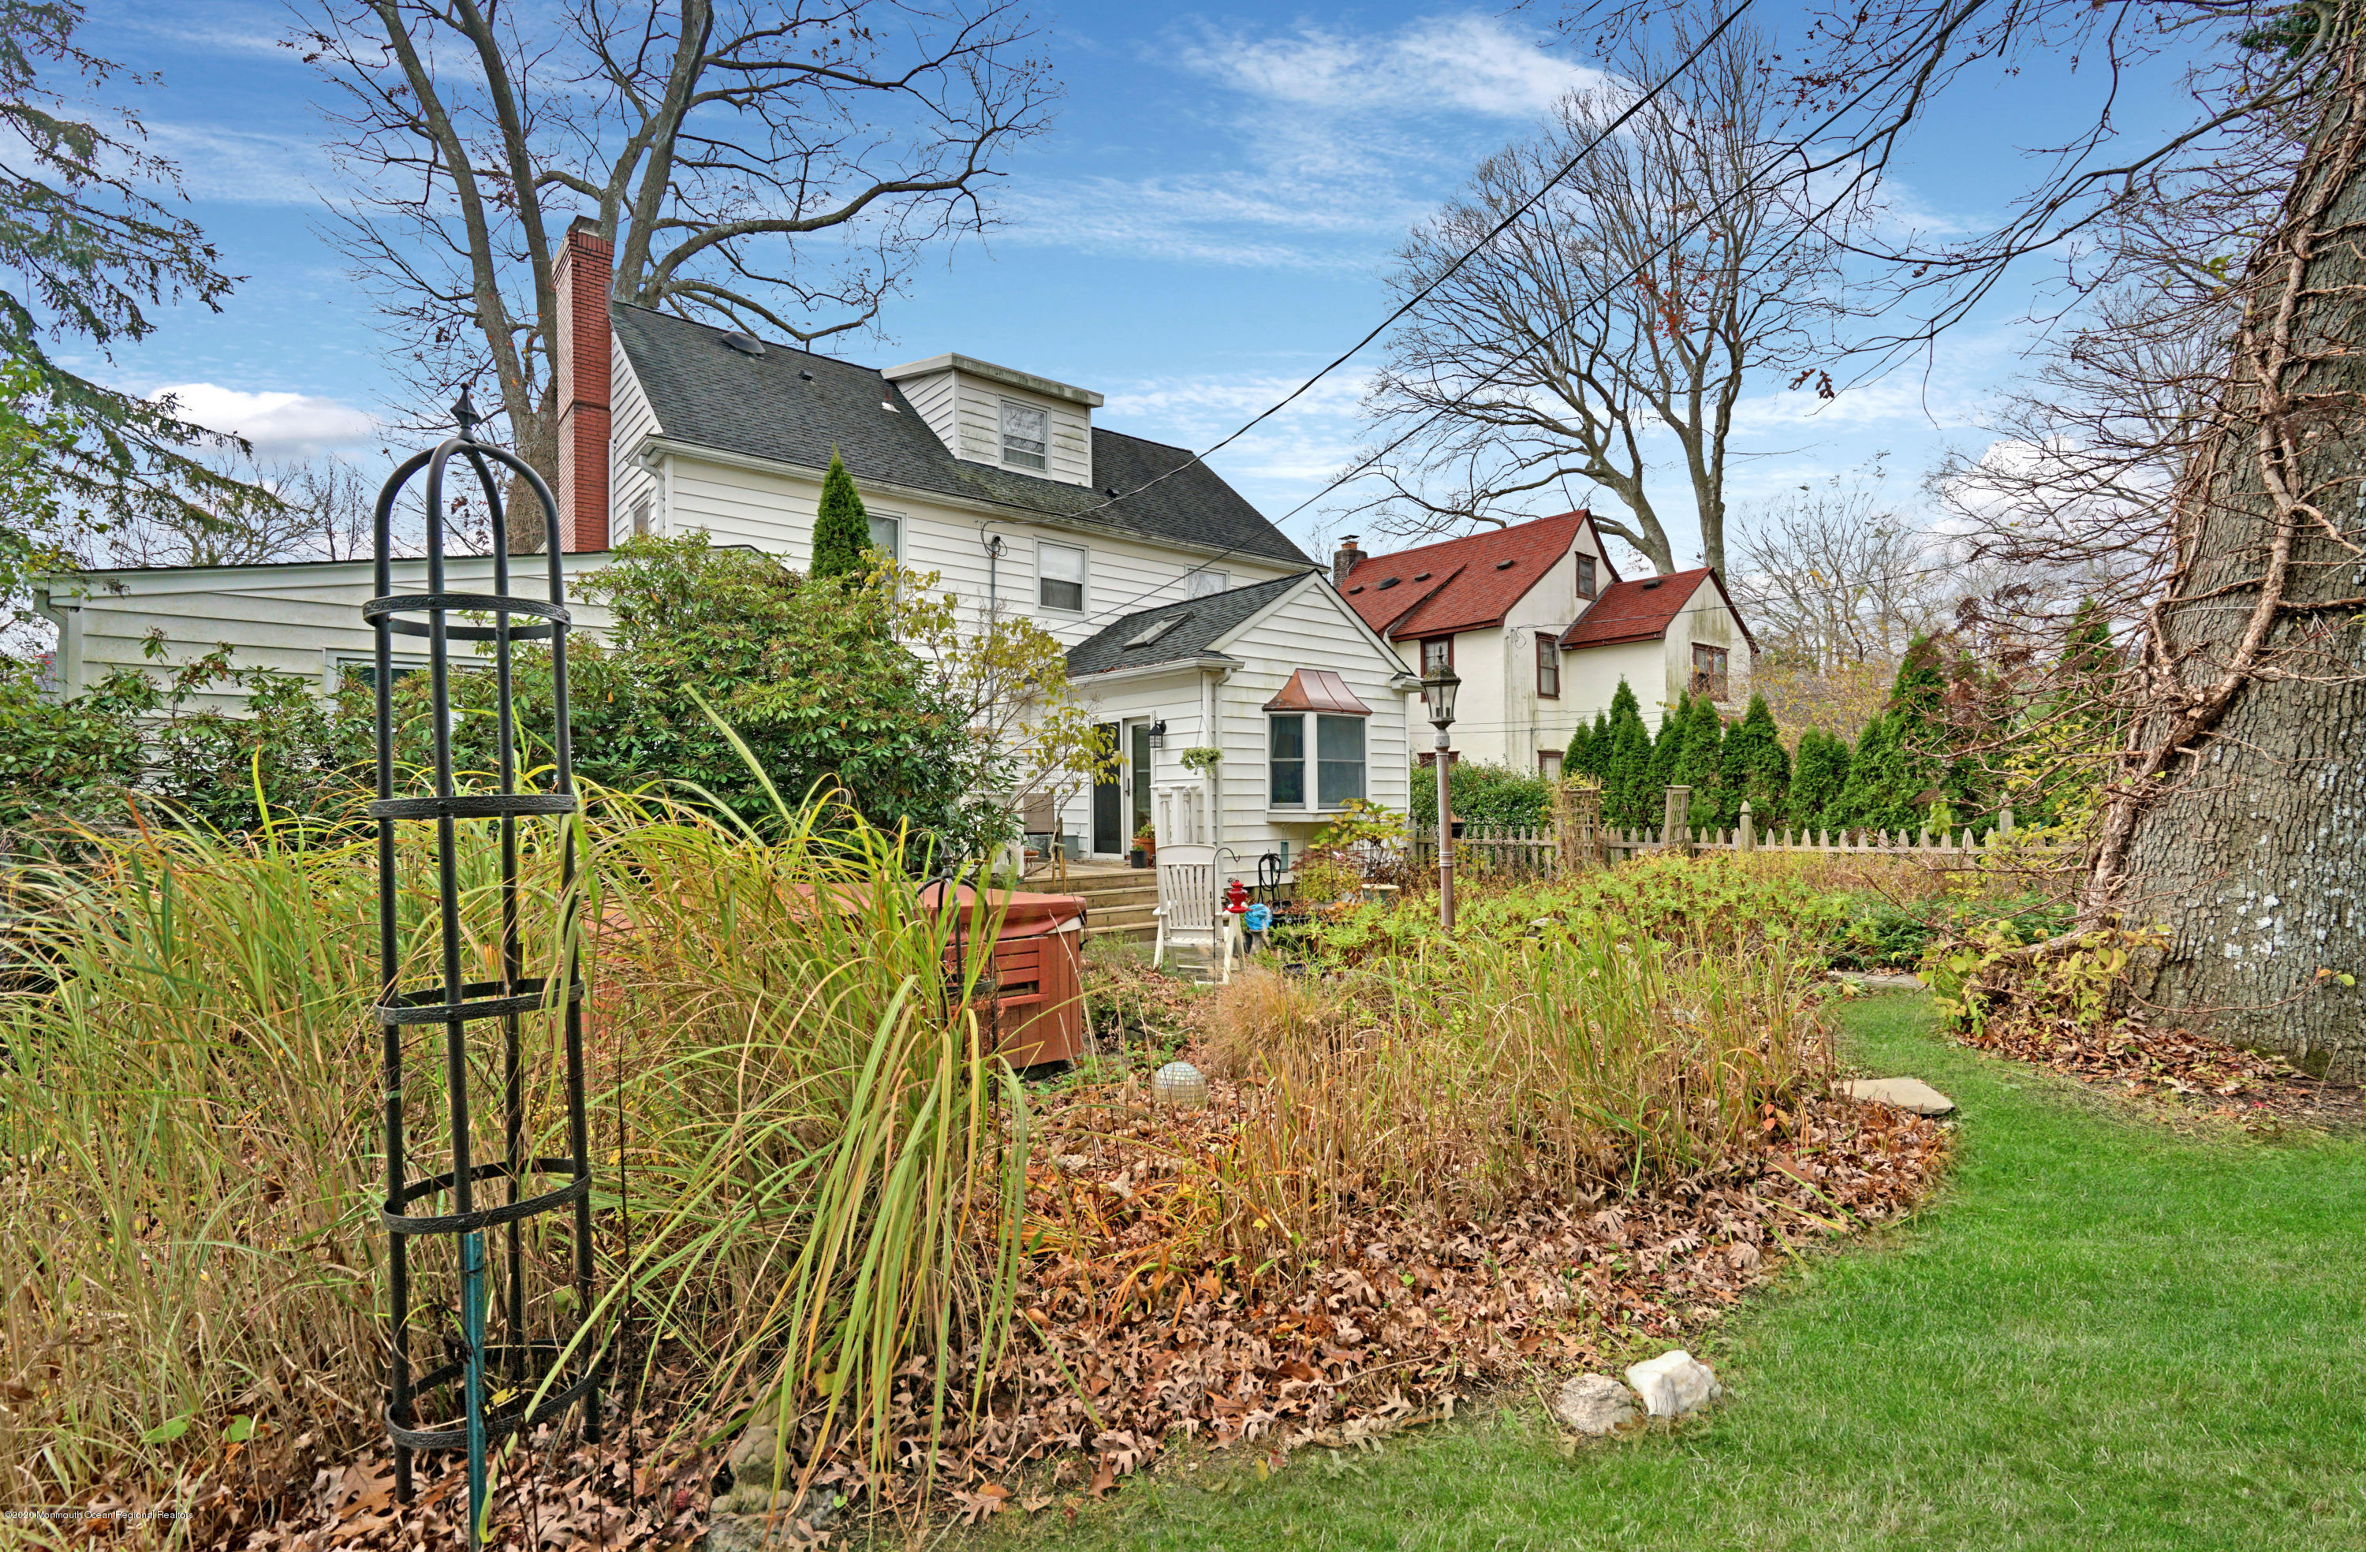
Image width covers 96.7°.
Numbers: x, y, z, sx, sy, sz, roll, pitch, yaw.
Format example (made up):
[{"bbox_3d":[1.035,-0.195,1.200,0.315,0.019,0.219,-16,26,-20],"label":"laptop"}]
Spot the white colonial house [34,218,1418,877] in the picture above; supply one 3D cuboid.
[{"bbox_3d":[-4.947,-2.945,16.284,16.600,9.850,10.800,0,-2,-40],"label":"white colonial house"}]

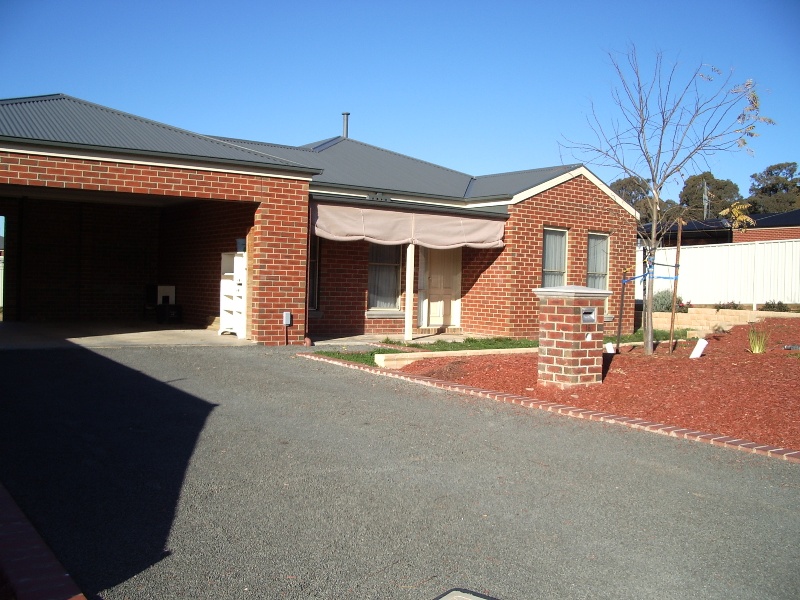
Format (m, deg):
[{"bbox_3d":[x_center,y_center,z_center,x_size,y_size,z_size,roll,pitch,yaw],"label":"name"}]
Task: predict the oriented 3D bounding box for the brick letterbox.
[{"bbox_3d":[1.782,0.384,8.437,0.590,1.060,0.590,1,1,-36],"label":"brick letterbox"}]

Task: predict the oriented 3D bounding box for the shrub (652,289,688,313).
[{"bbox_3d":[7.944,0.038,23.800,1.050,0.760,0.920,1,1,0],"label":"shrub"}]

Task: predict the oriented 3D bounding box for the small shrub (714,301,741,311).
[{"bbox_3d":[9.150,0.170,22.600,0.720,0.330,0.580,1,1,0],"label":"small shrub"}]

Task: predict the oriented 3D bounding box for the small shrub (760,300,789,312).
[{"bbox_3d":[10.093,0.191,21.800,0.760,0.370,0.620,1,1,0],"label":"small shrub"}]

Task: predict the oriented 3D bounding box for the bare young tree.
[{"bbox_3d":[3.505,-1.304,10.600,2.700,4.000,2.500,1,1,0],"label":"bare young tree"}]

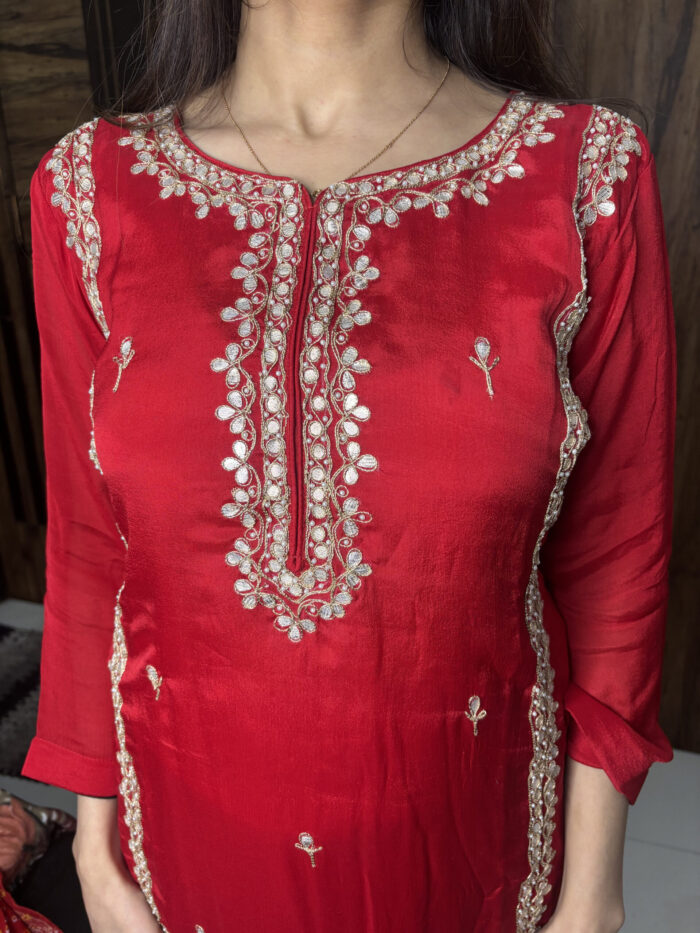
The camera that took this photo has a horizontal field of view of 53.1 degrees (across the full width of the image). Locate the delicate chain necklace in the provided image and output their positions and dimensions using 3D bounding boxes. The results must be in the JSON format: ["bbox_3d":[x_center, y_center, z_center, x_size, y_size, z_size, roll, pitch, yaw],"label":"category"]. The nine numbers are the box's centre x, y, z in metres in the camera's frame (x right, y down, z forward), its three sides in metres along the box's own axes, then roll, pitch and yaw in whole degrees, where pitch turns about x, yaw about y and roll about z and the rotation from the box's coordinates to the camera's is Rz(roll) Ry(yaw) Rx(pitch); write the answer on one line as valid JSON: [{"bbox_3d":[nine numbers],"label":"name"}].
[{"bbox_3d":[-0.012,-0.220,0.463,0.152,0.105,0.115,1,10,8],"label":"delicate chain necklace"}]

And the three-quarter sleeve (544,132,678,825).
[{"bbox_3d":[0.180,0.018,0.485,0.100,0.435,0.125,-1,8,8],"label":"three-quarter sleeve"}]

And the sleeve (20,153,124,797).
[{"bbox_3d":[-0.193,0.018,0.505,0.092,0.435,0.125,3,8,8],"label":"sleeve"}]

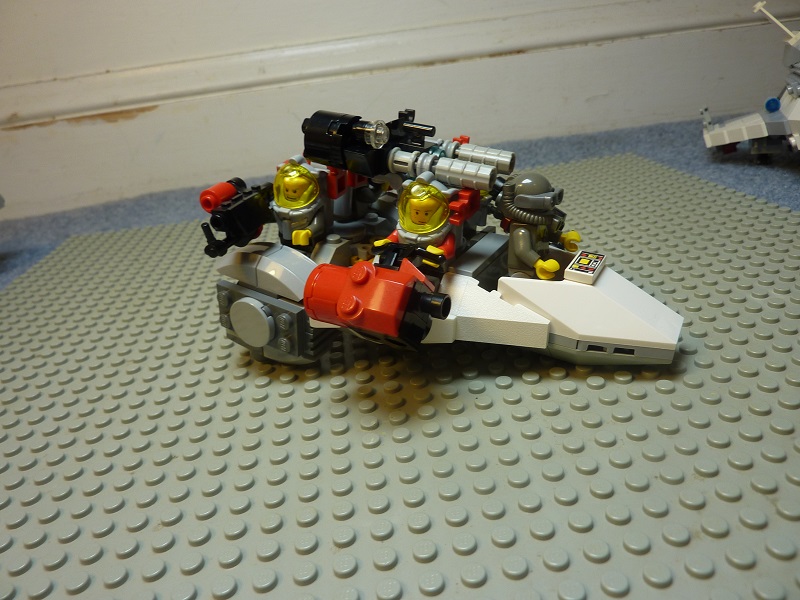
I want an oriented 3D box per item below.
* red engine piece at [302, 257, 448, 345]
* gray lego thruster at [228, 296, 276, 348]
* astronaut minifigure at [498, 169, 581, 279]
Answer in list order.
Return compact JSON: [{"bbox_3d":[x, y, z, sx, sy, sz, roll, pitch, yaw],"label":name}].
[{"bbox_3d":[-0.006,0.000,0.158,0.039,0.018,0.018,10,29,23],"label":"red engine piece"},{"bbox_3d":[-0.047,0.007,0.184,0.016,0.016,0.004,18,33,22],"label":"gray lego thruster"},{"bbox_3d":[0.043,-0.022,0.181,0.026,0.036,0.024,18,33,24],"label":"astronaut minifigure"}]

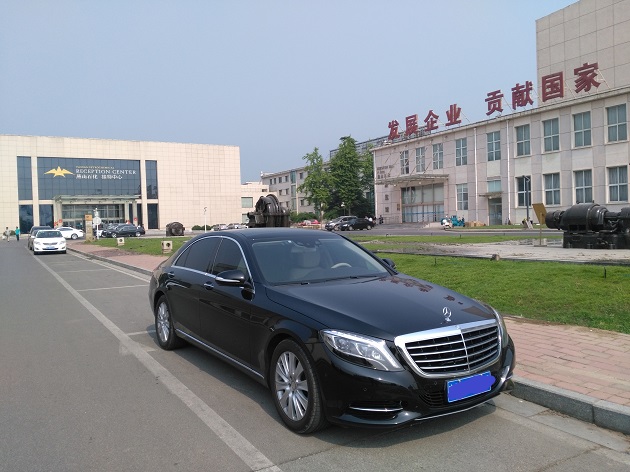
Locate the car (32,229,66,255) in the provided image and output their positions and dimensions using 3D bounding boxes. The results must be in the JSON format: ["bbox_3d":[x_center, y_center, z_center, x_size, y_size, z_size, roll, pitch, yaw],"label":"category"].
[{"bbox_3d":[-17.173,0.393,32.729,1.770,1.480,4.540,-3,2,-30],"label":"car"}]

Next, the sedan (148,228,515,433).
[{"bbox_3d":[-0.372,0.658,5.690,1.950,1.490,5.250,-3,2,-33],"label":"sedan"}]

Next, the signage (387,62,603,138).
[{"bbox_3d":[17.111,-13.843,55.970,0.350,2.360,29.280,-3,2,-29],"label":"signage"}]

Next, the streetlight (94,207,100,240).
[{"bbox_3d":[-24.315,-1.354,57.000,0.650,3.600,0.500,-3,2,-31],"label":"streetlight"}]

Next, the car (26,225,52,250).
[{"bbox_3d":[-20.676,0.231,38.726,1.820,1.680,4.600,-3,2,-30],"label":"car"}]

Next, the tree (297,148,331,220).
[{"bbox_3d":[0.261,-7.161,76.000,5.000,11.940,5.000,-2,2,0],"label":"tree"}]

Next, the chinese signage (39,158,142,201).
[{"bbox_3d":[-39.491,-10.113,90.207,16.610,7.180,0.300,-3,2,-30],"label":"chinese signage"}]

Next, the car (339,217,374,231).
[{"bbox_3d":[5.490,-1.492,65.500,4.600,1.470,1.780,-3,2,-31],"label":"car"}]

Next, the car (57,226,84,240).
[{"bbox_3d":[-31.686,-0.289,64.000,4.750,1.460,1.820,-2,2,-28],"label":"car"}]

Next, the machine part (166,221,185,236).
[{"bbox_3d":[-16.126,-0.739,58.800,1.620,1.500,2.100,-3,2,-31],"label":"machine part"}]

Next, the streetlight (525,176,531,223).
[{"bbox_3d":[17.103,-2.898,41.000,0.550,3.860,0.250,-3,2,-30],"label":"streetlight"}]

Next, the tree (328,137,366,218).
[{"bbox_3d":[5.053,-8.269,78.000,5.800,14.000,5.800,-2,2,0],"label":"tree"}]

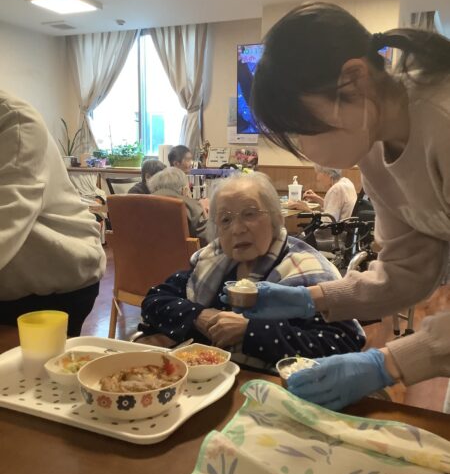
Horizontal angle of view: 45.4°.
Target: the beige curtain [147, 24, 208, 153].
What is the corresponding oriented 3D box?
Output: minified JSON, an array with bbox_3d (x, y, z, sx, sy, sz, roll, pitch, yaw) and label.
[{"bbox_3d":[-0.532,-1.575,5.922,0.775,1.404,0.140,5,9,23],"label":"beige curtain"}]

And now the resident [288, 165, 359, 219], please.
[{"bbox_3d":[0.733,-0.044,4.000,0.700,1.060,0.460,5,9,23],"label":"resident"}]

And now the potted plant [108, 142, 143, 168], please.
[{"bbox_3d":[-1.120,-0.929,6.050,0.340,0.270,0.200,5,9,23],"label":"potted plant"}]

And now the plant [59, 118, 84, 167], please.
[{"bbox_3d":[-1.941,-1.195,6.795,0.280,0.600,0.260,4,10,23],"label":"plant"}]

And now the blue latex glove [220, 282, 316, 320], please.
[{"bbox_3d":[0.077,0.118,0.980,0.170,0.070,0.095,1,9,2],"label":"blue latex glove"}]

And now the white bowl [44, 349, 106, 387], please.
[{"bbox_3d":[-0.233,0.203,0.845,0.098,0.038,0.098,4,10,23],"label":"white bowl"}]

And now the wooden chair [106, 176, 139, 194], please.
[{"bbox_3d":[-0.728,-0.077,4.800,0.520,0.860,0.480,5,9,23],"label":"wooden chair"}]

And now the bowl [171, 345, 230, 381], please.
[{"bbox_3d":[-0.038,0.203,0.857,0.097,0.038,0.097,4,10,23],"label":"bowl"}]

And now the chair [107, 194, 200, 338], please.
[{"bbox_3d":[-0.237,0.205,2.787,0.550,0.850,0.570,5,10,28],"label":"chair"}]

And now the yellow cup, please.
[{"bbox_3d":[-0.295,0.173,0.874,0.080,0.086,0.080,0,9,0],"label":"yellow cup"}]

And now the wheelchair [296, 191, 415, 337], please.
[{"bbox_3d":[0.771,0.172,3.150,0.850,0.900,0.580,-5,10,-35],"label":"wheelchair"}]

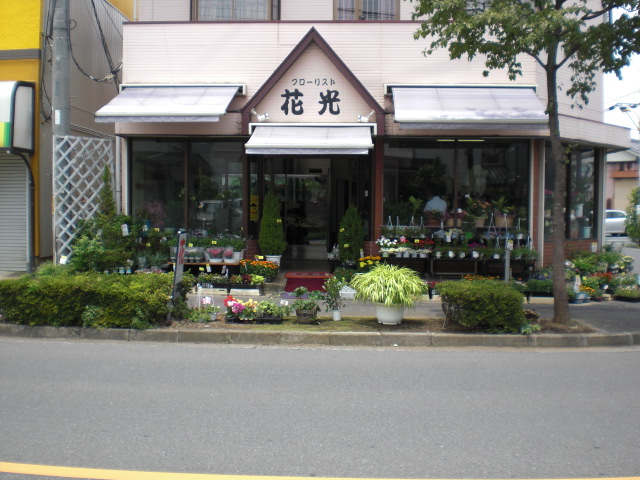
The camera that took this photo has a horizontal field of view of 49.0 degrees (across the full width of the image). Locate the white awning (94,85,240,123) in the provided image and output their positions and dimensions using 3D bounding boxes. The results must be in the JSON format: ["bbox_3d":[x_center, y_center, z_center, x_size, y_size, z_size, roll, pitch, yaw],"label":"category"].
[{"bbox_3d":[-2.487,-2.328,11.905,2.040,0.834,1.400,0,3,2],"label":"white awning"}]

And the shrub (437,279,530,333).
[{"bbox_3d":[2.017,0.825,8.867,1.080,0.520,0.780,0,3,3],"label":"shrub"}]

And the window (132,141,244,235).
[{"bbox_3d":[-2.420,-0.930,12.900,2.100,1.840,0.100,0,3,3],"label":"window"}]

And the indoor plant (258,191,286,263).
[{"bbox_3d":[-0.833,-0.310,12.449,0.470,1.140,0.470,0,3,2],"label":"indoor plant"}]

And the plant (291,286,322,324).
[{"bbox_3d":[-0.170,0.839,9.048,0.382,0.436,0.360,0,3,3],"label":"plant"}]

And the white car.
[{"bbox_3d":[16.800,-0.980,42.000,4.400,1.480,1.700,0,3,-2],"label":"white car"}]

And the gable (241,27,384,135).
[{"bbox_3d":[-0.121,-2.794,12.385,2.493,1.824,0.300,0,3,2],"label":"gable"}]

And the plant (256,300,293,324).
[{"bbox_3d":[-0.589,0.918,9.052,0.412,0.283,0.320,0,3,3],"label":"plant"}]

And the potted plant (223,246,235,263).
[{"bbox_3d":[-1.560,0.254,12.050,0.210,0.280,0.210,0,3,3],"label":"potted plant"}]

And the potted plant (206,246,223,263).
[{"bbox_3d":[-1.810,0.254,12.050,0.270,0.280,0.260,0,3,3],"label":"potted plant"}]

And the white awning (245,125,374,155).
[{"bbox_3d":[-0.170,-1.780,12.300,2.270,0.600,0.600,0,3,3],"label":"white awning"}]

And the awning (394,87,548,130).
[{"bbox_3d":[2.486,-2.221,11.741,2.460,0.905,1.300,0,3,2],"label":"awning"}]

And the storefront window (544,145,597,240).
[{"bbox_3d":[4.755,-0.890,13.270,2.070,1.800,0.100,-2,4,-44],"label":"storefront window"}]

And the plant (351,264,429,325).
[{"bbox_3d":[0.885,0.680,9.050,1.000,0.760,0.970,0,3,3],"label":"plant"}]

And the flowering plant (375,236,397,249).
[{"bbox_3d":[1.139,0.042,12.064,0.360,0.189,0.300,0,3,2],"label":"flowering plant"}]

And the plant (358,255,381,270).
[{"bbox_3d":[0.830,0.400,11.700,0.380,0.300,0.340,0,3,3],"label":"plant"}]

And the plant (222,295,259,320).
[{"bbox_3d":[-1.020,0.885,9.050,0.460,0.360,0.300,0,3,3],"label":"plant"}]

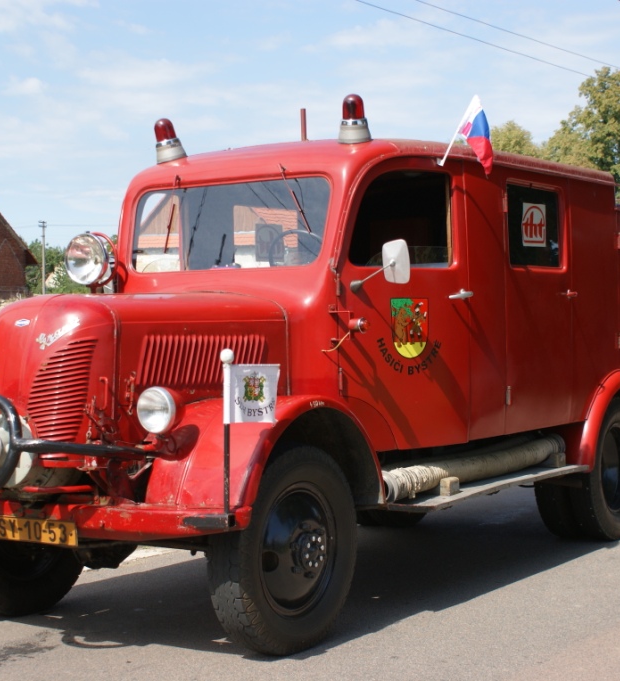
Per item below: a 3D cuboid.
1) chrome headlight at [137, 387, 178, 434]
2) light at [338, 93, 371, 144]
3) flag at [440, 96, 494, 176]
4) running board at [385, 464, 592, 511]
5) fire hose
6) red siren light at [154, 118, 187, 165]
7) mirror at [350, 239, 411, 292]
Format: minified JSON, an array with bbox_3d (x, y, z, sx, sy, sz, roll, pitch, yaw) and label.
[{"bbox_3d":[-0.590,0.280,5.163,0.190,0.190,0.140,-1,0,34],"label":"chrome headlight"},{"bbox_3d":[0.220,-1.099,6.340,0.165,0.245,0.165,-1,0,0],"label":"light"},{"bbox_3d":[0.805,-1.060,6.580,0.310,0.410,0.120,-1,0,34],"label":"flag"},{"bbox_3d":[1.006,0.794,6.964,0.320,0.045,1.950,-1,0,34],"label":"running board"},{"bbox_3d":[0.957,0.678,7.019,0.170,0.170,2.050,-1,0,34],"label":"fire hose"},{"bbox_3d":[-0.765,-1.089,6.980,0.165,0.240,0.165,-10,-6,-1],"label":"red siren light"},{"bbox_3d":[0.337,-0.355,6.020,0.280,0.255,0.110,-1,0,16],"label":"mirror"}]

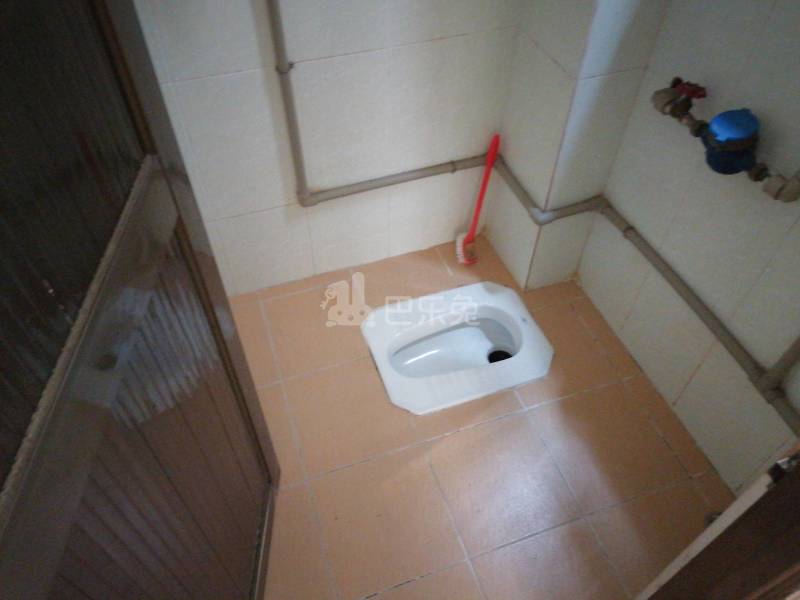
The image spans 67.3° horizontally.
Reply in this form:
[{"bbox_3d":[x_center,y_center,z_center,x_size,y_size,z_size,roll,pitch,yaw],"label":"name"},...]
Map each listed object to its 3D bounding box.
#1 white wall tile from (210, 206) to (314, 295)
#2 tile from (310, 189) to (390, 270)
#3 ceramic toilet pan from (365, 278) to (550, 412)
[{"bbox_3d":[-0.391,-0.153,1.796,0.249,0.305,0.014,-15,51,-12],"label":"white wall tile"},{"bbox_3d":[-0.156,-0.214,1.850,0.248,0.305,0.014,-15,51,-12],"label":"tile"},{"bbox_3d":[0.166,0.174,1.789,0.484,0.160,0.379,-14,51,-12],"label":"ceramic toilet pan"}]

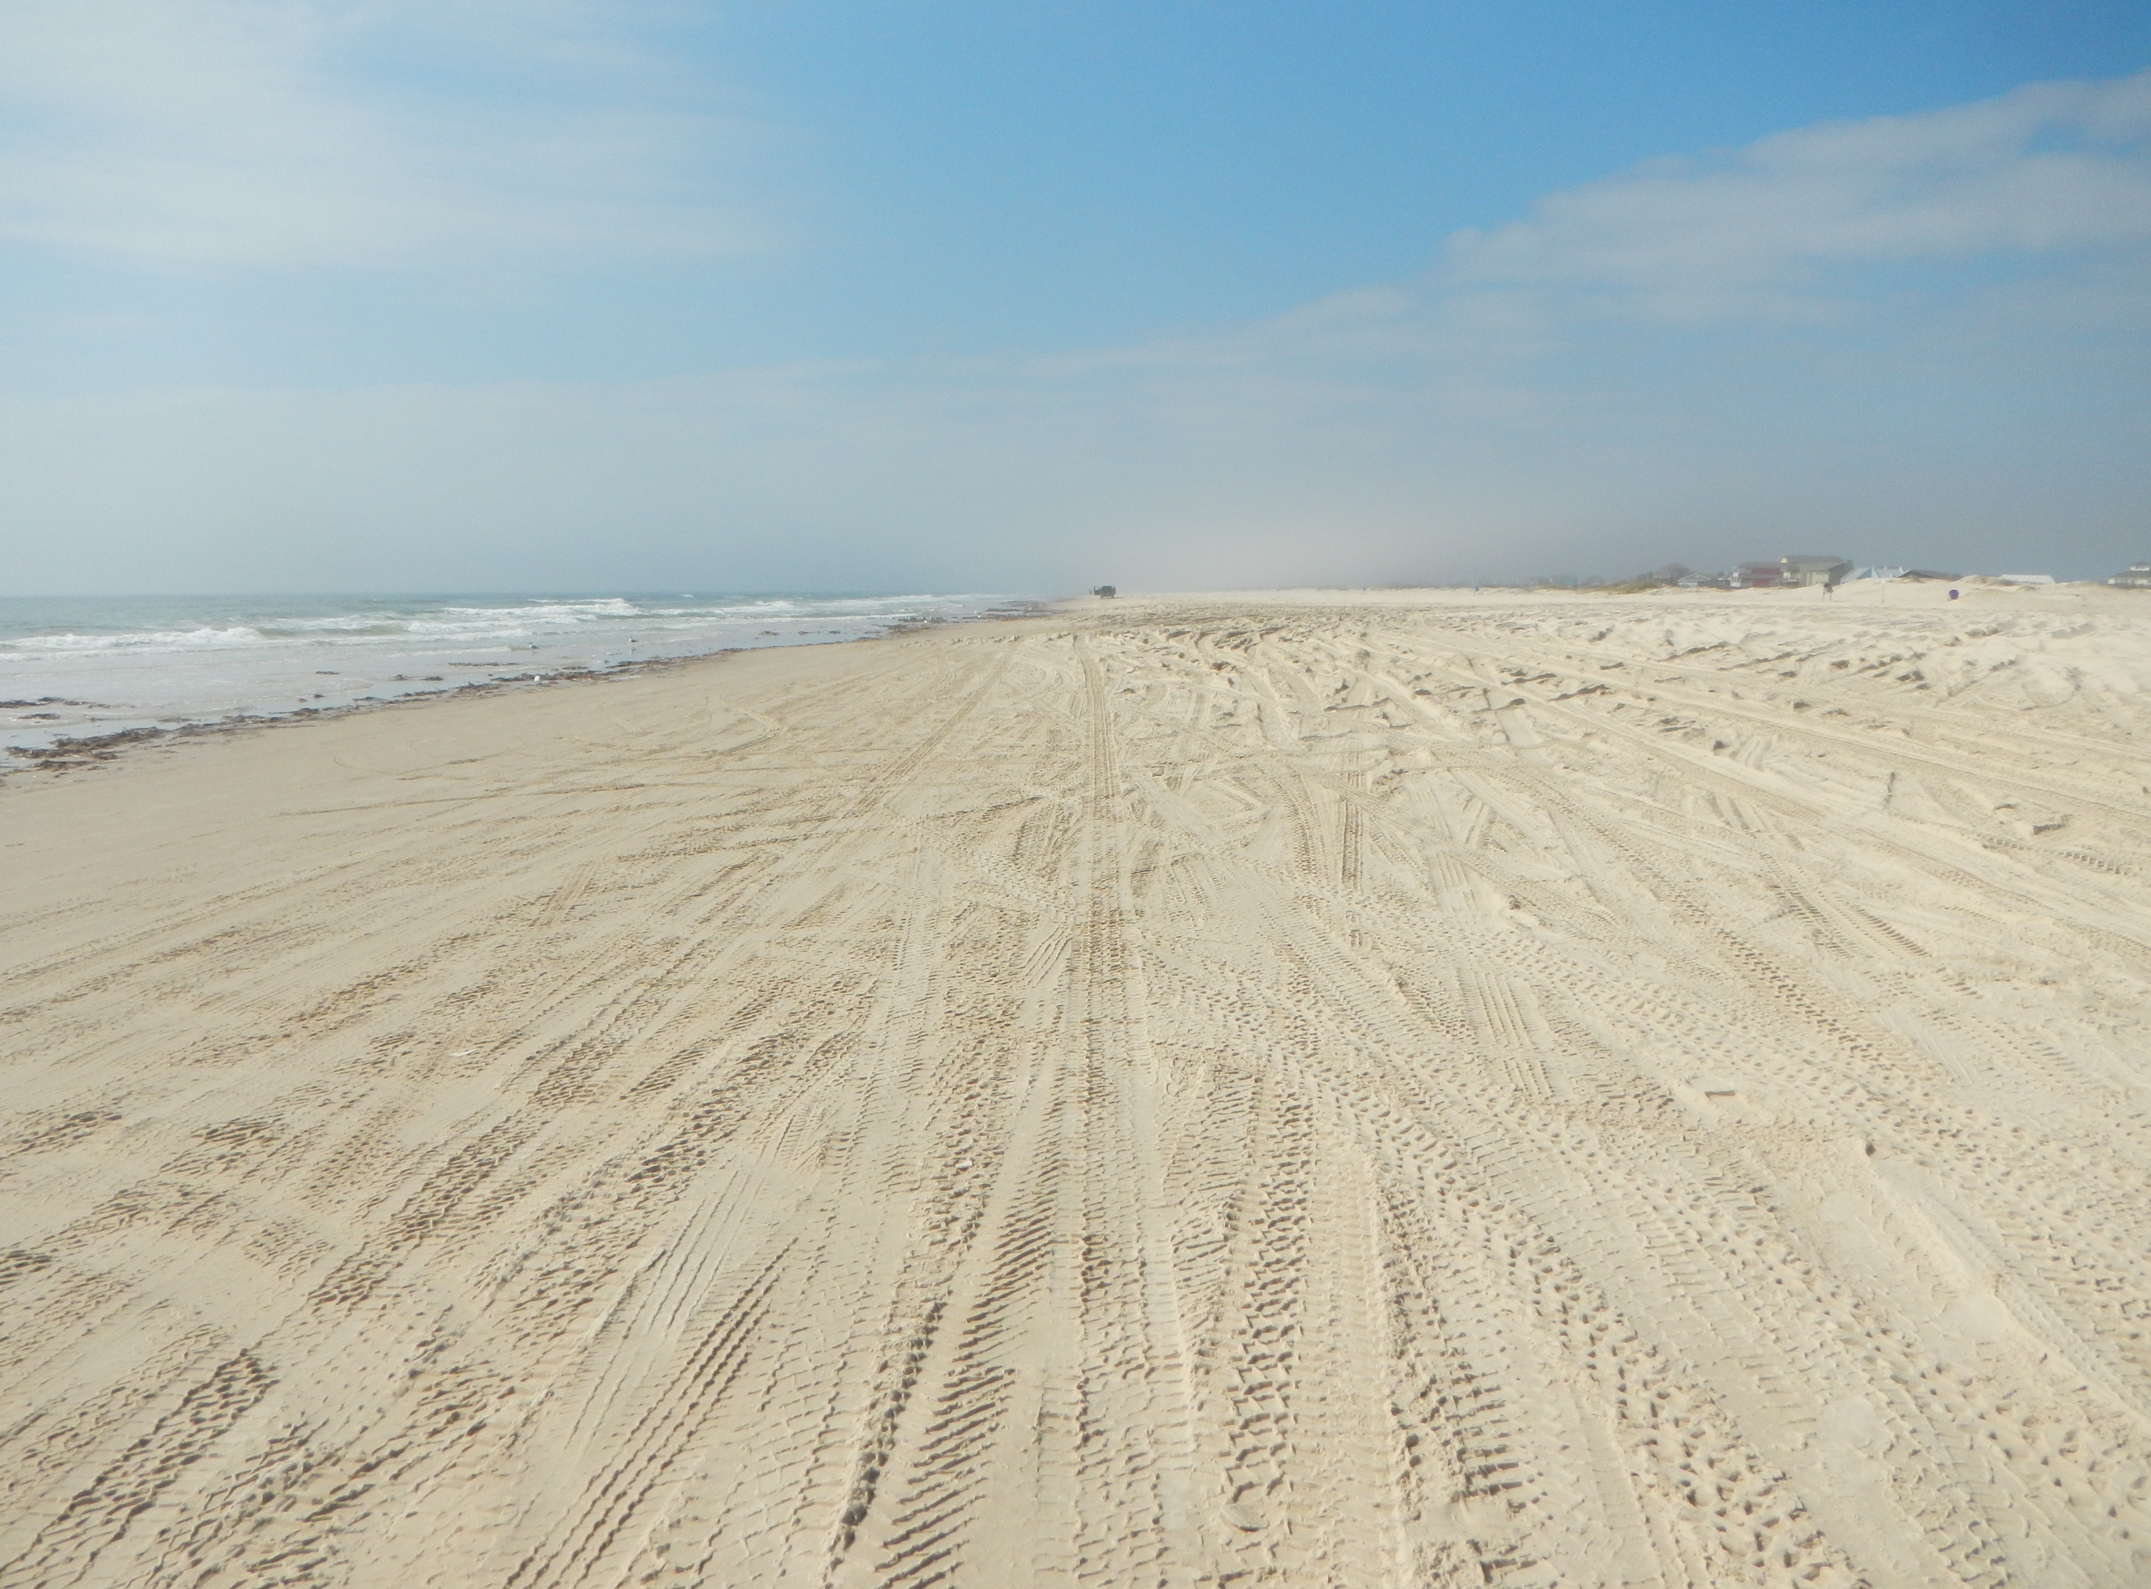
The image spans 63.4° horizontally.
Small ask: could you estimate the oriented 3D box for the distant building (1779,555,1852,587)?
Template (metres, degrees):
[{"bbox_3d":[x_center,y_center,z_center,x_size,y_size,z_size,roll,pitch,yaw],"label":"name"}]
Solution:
[{"bbox_3d":[142.465,-42.285,335.000,8.600,7.000,10.800,-5,8,-34],"label":"distant building"}]

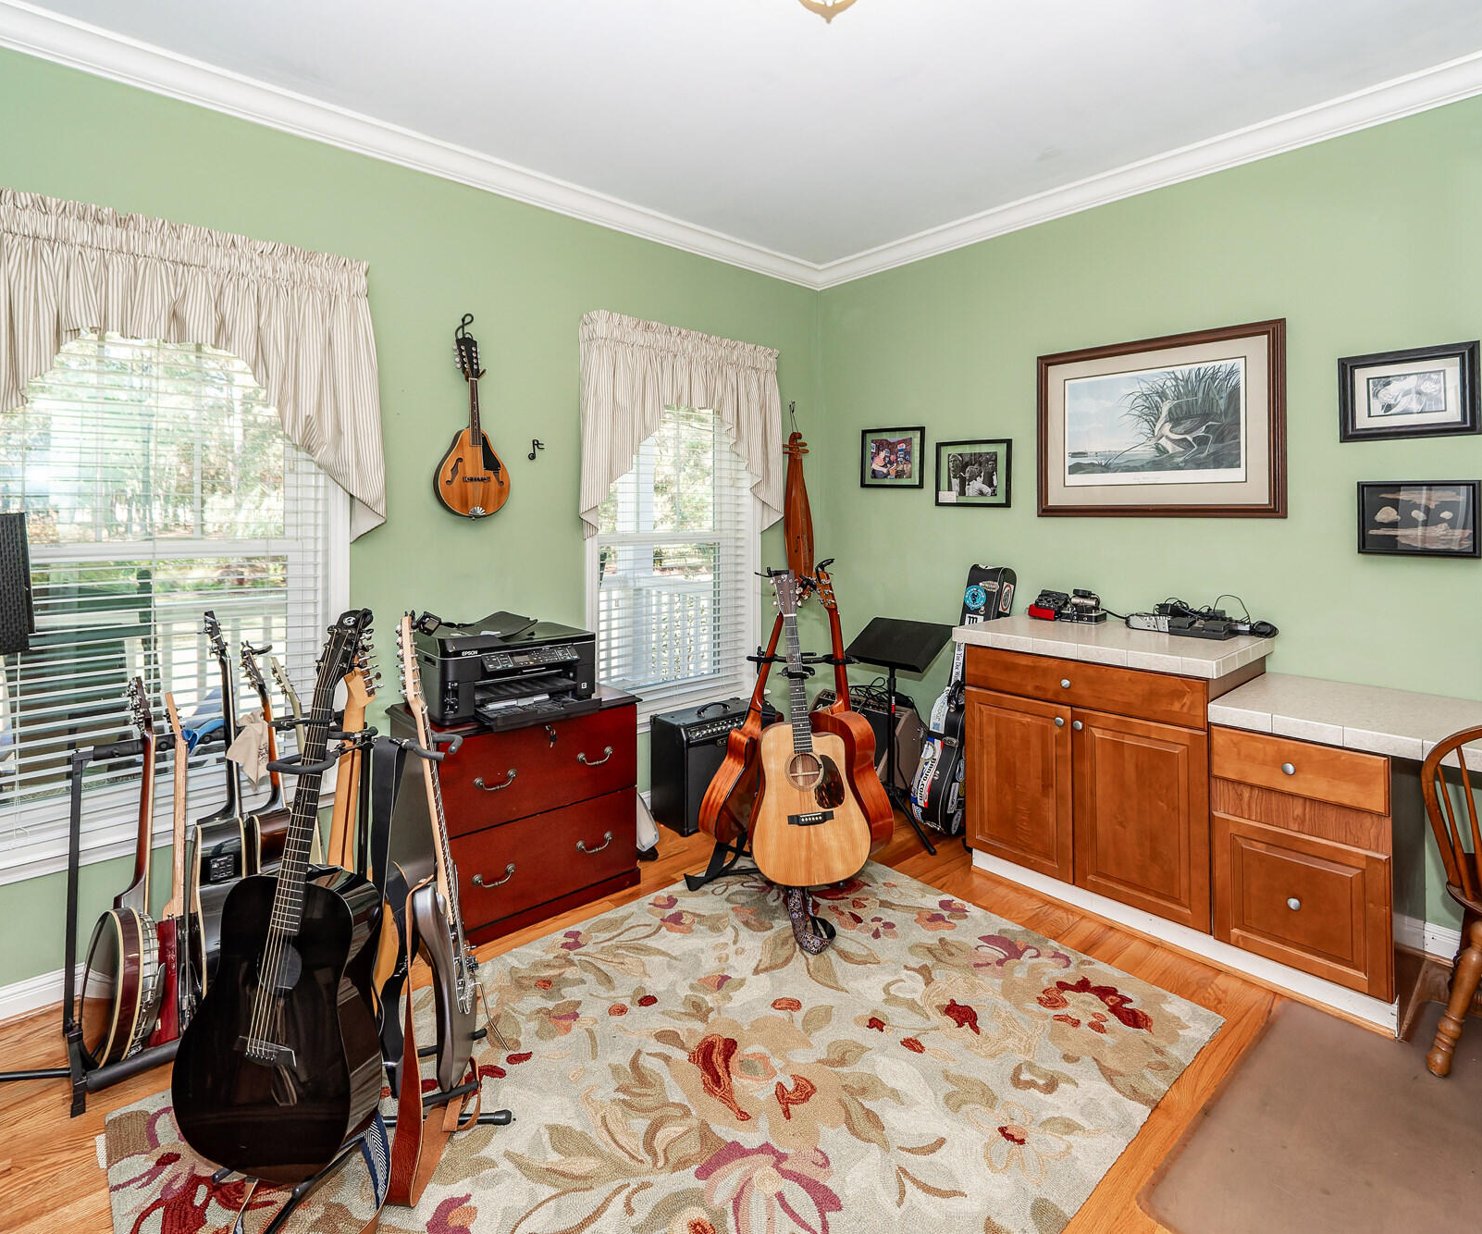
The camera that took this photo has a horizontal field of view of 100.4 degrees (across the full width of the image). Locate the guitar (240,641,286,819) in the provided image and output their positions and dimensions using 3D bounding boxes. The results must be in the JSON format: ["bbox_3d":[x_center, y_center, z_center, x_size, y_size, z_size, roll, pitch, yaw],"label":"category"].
[{"bbox_3d":[-1.307,0.543,1.705,0.112,0.979,0.377,-6,-11,-43],"label":"guitar"}]

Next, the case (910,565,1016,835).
[{"bbox_3d":[1.052,0.362,2.858,0.404,1.165,0.175,-4,7,-42],"label":"case"}]

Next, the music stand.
[{"bbox_3d":[0.632,0.474,2.617,0.449,0.928,0.479,-4,5,-42],"label":"music stand"}]

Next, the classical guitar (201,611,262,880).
[{"bbox_3d":[-1.388,0.507,1.644,0.112,1.051,0.388,-3,-11,-43],"label":"classical guitar"}]

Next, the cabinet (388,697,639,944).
[{"bbox_3d":[-0.831,0.688,2.302,0.744,0.704,0.458,-4,7,-42],"label":"cabinet"}]

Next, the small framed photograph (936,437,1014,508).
[{"bbox_3d":[1.097,-0.681,2.925,0.385,0.316,0.020,4,5,42],"label":"small framed photograph"}]

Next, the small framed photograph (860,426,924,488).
[{"bbox_3d":[0.822,-0.854,3.332,0.025,0.319,0.380,-4,7,-42],"label":"small framed photograph"}]

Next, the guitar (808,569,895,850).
[{"bbox_3d":[0.332,0.345,2.357,0.117,1.040,0.398,-7,5,-38],"label":"guitar"}]

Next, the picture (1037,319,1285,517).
[{"bbox_3d":[1.620,-0.746,2.446,0.839,0.683,0.031,4,5,42],"label":"picture"}]

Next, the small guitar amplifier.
[{"bbox_3d":[-0.142,0.663,2.859,0.490,0.469,0.275,-3,5,-40],"label":"small guitar amplifier"}]

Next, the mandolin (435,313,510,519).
[{"bbox_3d":[-1.060,-0.784,2.450,0.266,0.782,0.088,-4,7,-42],"label":"mandolin"}]

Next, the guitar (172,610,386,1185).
[{"bbox_3d":[-0.850,0.468,1.248,0.398,1.040,0.117,-4,-16,16],"label":"guitar"}]

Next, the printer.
[{"bbox_3d":[-0.850,0.185,2.264,0.492,0.283,0.458,-4,7,-42],"label":"printer"}]

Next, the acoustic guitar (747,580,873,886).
[{"bbox_3d":[0.217,0.381,2.262,0.400,1.070,0.130,-5,-3,-6],"label":"acoustic guitar"}]

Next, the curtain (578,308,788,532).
[{"bbox_3d":[-0.250,-0.873,2.946,1.111,0.949,0.122,-3,5,-37],"label":"curtain"}]

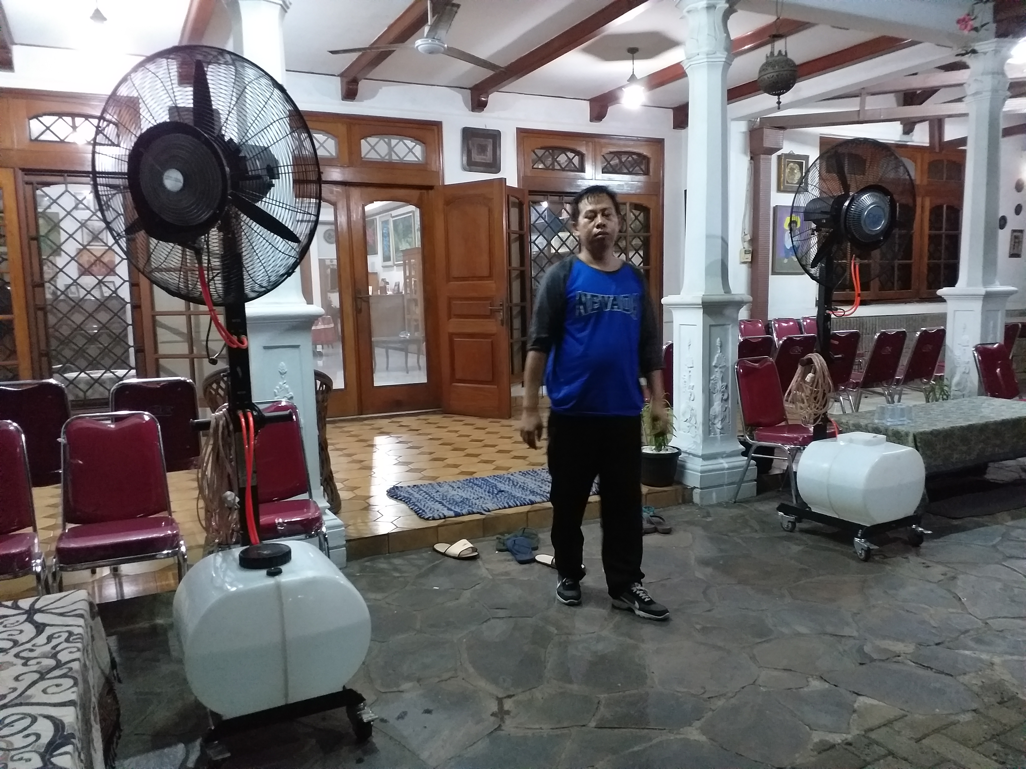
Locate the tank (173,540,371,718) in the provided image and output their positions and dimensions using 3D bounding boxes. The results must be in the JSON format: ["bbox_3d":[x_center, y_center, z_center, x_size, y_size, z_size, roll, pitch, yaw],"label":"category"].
[{"bbox_3d":[-0.717,0.689,2.300,0.499,0.385,0.363,-5,8,-25],"label":"tank"}]

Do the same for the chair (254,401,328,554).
[{"bbox_3d":[-1.005,0.528,3.028,0.445,0.860,0.530,-5,8,-26],"label":"chair"}]

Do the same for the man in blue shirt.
[{"bbox_3d":[0.323,0.062,3.140,0.590,1.700,0.400,-3,7,-11],"label":"man in blue shirt"}]

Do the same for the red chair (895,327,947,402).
[{"bbox_3d":[3.575,-0.090,7.030,0.450,0.857,0.490,-6,8,-34],"label":"red chair"}]

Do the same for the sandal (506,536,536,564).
[{"bbox_3d":[0.034,0.822,3.848,0.105,0.050,0.275,-3,11,-8],"label":"sandal"}]

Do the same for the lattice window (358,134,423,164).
[{"bbox_3d":[-1.161,-2.287,7.480,0.667,0.265,0.050,-5,8,-27],"label":"lattice window"}]

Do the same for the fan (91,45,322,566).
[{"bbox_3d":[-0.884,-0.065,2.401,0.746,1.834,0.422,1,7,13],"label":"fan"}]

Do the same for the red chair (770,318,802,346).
[{"bbox_3d":[3.395,-0.346,9.133,0.450,0.857,0.490,-6,8,-30],"label":"red chair"}]

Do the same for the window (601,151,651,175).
[{"bbox_3d":[1.224,-2.418,8.435,0.623,0.277,0.045,-5,8,-25],"label":"window"}]

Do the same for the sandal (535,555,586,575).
[{"bbox_3d":[0.225,0.827,3.634,0.280,0.065,0.105,4,9,36],"label":"sandal"}]

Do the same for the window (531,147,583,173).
[{"bbox_3d":[0.497,-2.435,8.322,0.674,0.255,0.050,-5,8,-27],"label":"window"}]

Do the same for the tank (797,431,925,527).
[{"bbox_3d":[1.766,0.442,3.923,0.445,0.403,0.403,-5,8,-27],"label":"tank"}]

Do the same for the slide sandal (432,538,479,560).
[{"bbox_3d":[-0.287,0.810,3.878,0.288,0.074,0.099,4,9,33],"label":"slide sandal"}]

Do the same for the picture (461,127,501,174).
[{"bbox_3d":[-0.301,-2.291,7.531,0.430,0.410,0.030,-5,8,-26],"label":"picture"}]

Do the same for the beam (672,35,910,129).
[{"bbox_3d":[2.638,-2.946,7.596,0.152,0.238,3.142,-5,8,-27],"label":"beam"}]

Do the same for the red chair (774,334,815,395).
[{"bbox_3d":[2.015,0.032,5.776,0.442,0.821,0.482,-4,8,-21],"label":"red chair"}]

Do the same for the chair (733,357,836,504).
[{"bbox_3d":[1.637,0.289,4.571,0.450,0.857,0.490,-6,9,-35],"label":"chair"}]

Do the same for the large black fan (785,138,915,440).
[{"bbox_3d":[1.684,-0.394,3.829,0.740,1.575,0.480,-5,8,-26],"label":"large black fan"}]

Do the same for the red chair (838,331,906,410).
[{"bbox_3d":[2.862,-0.031,6.144,0.442,0.821,0.482,-4,8,-21],"label":"red chair"}]

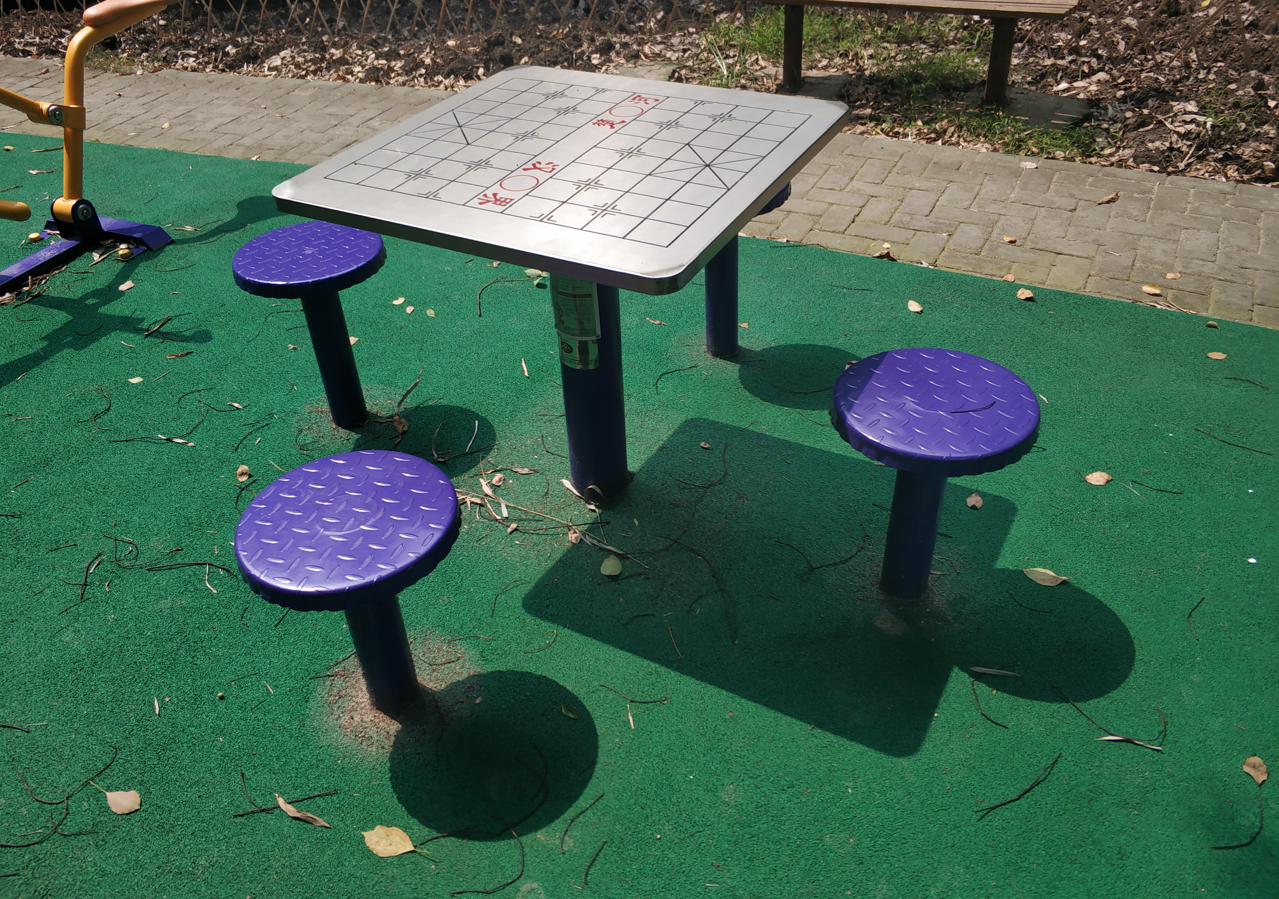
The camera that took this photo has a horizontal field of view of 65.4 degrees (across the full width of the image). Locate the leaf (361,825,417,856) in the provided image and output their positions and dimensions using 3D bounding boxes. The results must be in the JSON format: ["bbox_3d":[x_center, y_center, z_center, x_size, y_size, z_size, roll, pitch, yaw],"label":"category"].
[{"bbox_3d":[-0.375,0.585,1.486,0.090,0.010,0.050,10,38,16],"label":"leaf"}]

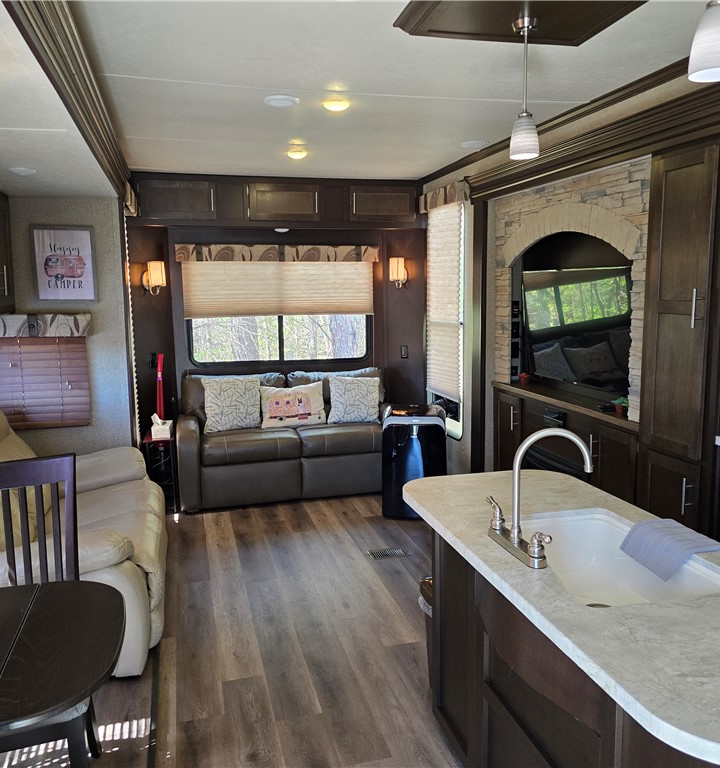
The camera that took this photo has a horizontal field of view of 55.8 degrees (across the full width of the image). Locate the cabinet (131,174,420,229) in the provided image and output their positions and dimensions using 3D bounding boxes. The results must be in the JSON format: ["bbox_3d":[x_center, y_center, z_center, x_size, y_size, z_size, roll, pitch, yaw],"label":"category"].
[{"bbox_3d":[-0.636,-1.486,5.614,2.380,0.409,0.300,-2,8,-15],"label":"cabinet"}]

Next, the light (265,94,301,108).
[{"bbox_3d":[-0.375,-1.352,3.274,0.172,0.030,0.172,-2,8,-15],"label":"light"}]

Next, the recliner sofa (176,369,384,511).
[{"bbox_3d":[-0.548,0.379,5.487,1.770,0.900,0.920,-2,8,-15],"label":"recliner sofa"}]

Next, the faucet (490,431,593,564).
[{"bbox_3d":[0.499,0.273,1.802,0.268,0.326,0.265,-3,8,-15],"label":"faucet"}]

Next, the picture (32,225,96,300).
[{"bbox_3d":[-1.726,-0.705,3.970,0.330,0.438,0.025,-2,8,-15],"label":"picture"}]

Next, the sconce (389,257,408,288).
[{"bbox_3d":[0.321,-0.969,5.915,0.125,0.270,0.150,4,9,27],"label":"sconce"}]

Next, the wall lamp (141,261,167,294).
[{"bbox_3d":[-1.592,-0.823,5.256,0.165,0.270,0.150,4,9,30],"label":"wall lamp"}]

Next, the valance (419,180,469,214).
[{"bbox_3d":[0.629,-1.398,5.170,0.087,0.140,0.790,-3,8,-15],"label":"valance"}]

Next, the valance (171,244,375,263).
[{"bbox_3d":[-0.670,-1.099,5.731,1.715,0.145,0.100,-2,8,-15],"label":"valance"}]

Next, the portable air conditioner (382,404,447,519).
[{"bbox_3d":[0.402,0.557,4.881,0.430,0.740,0.360,0,8,6],"label":"portable air conditioner"}]

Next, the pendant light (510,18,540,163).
[{"bbox_3d":[0.543,-0.969,2.258,0.100,0.445,0.100,-2,8,-15],"label":"pendant light"}]

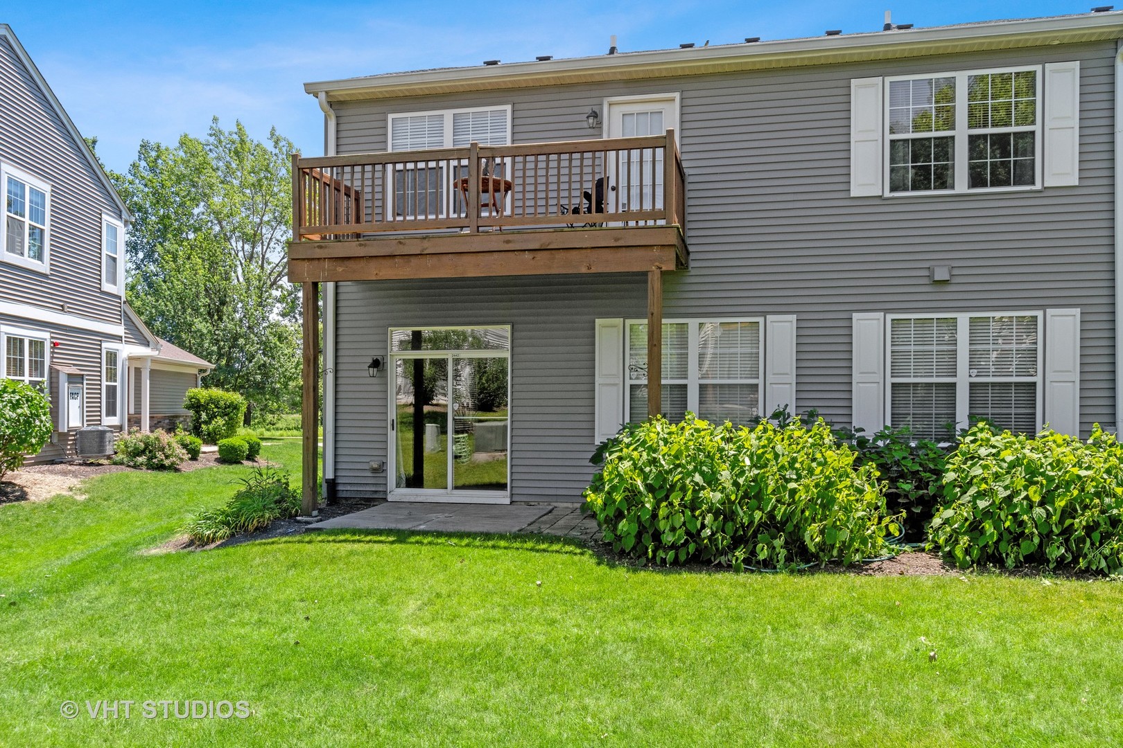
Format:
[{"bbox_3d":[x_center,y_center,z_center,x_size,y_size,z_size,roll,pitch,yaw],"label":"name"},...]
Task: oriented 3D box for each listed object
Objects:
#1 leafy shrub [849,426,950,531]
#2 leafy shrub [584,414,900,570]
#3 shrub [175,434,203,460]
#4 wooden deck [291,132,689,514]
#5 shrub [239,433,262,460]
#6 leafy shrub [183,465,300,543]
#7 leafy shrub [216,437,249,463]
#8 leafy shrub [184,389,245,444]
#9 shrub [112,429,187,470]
[{"bbox_3d":[3.912,1.190,9.600,1.350,1.150,1.100,0,-1,12],"label":"leafy shrub"},{"bbox_3d":[1.732,1.095,8.322,3.000,1.330,1.600,0,-1,12],"label":"leafy shrub"},{"bbox_3d":[-8.799,1.691,19.800,0.750,0.640,0.720,1,-1,-27],"label":"shrub"},{"bbox_3d":[-0.846,-0.471,10.786,4.850,4.470,1.800,0,-1,12],"label":"wooden deck"},{"bbox_3d":[-7.467,1.702,20.100,0.680,0.640,0.680,1,-1,-27],"label":"shrub"},{"bbox_3d":[-3.560,1.463,9.691,0.900,0.700,1.700,0,-1,12],"label":"leafy shrub"},{"bbox_3d":[-7.463,1.706,19.100,0.740,0.610,0.740,1,-1,-27],"label":"leafy shrub"},{"bbox_3d":[-10.277,1.255,25.000,1.850,1.680,1.600,1,-1,-27],"label":"leafy shrub"},{"bbox_3d":[-8.406,1.539,17.200,1.500,0.820,1.300,1,-1,-27],"label":"shrub"}]

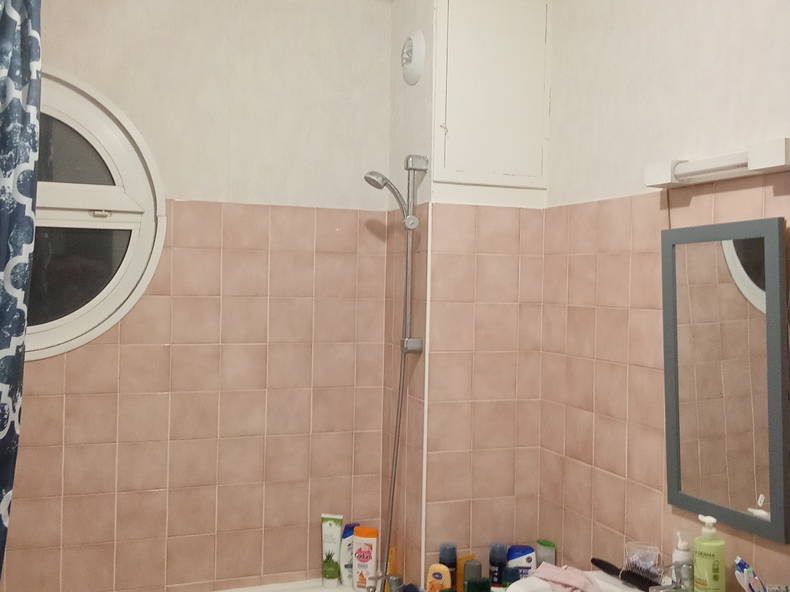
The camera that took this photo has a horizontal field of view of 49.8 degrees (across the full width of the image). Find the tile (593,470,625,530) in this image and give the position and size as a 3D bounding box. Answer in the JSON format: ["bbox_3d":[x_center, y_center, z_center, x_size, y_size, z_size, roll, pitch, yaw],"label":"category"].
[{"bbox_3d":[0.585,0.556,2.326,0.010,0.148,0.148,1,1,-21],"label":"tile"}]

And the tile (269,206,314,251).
[{"bbox_3d":[-0.334,-0.220,2.765,0.148,0.148,0.010,1,1,-21],"label":"tile"}]

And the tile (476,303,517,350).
[{"bbox_3d":[0.308,0.096,2.597,0.148,0.147,0.010,1,1,-21],"label":"tile"}]

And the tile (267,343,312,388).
[{"bbox_3d":[-0.347,0.232,2.797,0.150,0.150,0.010,1,1,-21],"label":"tile"}]

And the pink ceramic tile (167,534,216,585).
[{"bbox_3d":[-0.643,0.835,2.694,0.150,0.150,0.010,1,1,-21],"label":"pink ceramic tile"}]

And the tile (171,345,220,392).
[{"bbox_3d":[-0.637,0.228,2.716,0.150,0.150,0.010,1,1,-21],"label":"tile"}]

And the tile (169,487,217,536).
[{"bbox_3d":[-0.647,0.687,2.720,0.150,0.150,0.010,1,1,-21],"label":"tile"}]

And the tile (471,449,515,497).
[{"bbox_3d":[0.305,0.553,2.646,0.149,0.149,0.009,1,1,-21],"label":"tile"}]

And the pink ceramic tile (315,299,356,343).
[{"bbox_3d":[-0.206,0.083,2.878,0.150,0.150,0.010,1,1,-21],"label":"pink ceramic tile"}]

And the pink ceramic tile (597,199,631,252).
[{"bbox_3d":[0.610,-0.191,2.345,0.010,0.145,0.149,1,1,-21],"label":"pink ceramic tile"}]

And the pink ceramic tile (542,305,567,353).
[{"bbox_3d":[0.496,0.104,2.629,0.010,0.149,0.144,1,1,-21],"label":"pink ceramic tile"}]

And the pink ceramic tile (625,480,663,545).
[{"bbox_3d":[0.648,0.567,2.212,0.009,0.149,0.149,1,1,-21],"label":"pink ceramic tile"}]

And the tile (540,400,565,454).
[{"bbox_3d":[0.491,0.407,2.632,0.010,0.149,0.144,1,1,-21],"label":"tile"}]

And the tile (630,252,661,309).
[{"bbox_3d":[0.663,-0.041,2.214,0.010,0.150,0.150,1,1,-21],"label":"tile"}]

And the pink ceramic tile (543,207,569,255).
[{"bbox_3d":[0.505,-0.199,2.637,0.010,0.149,0.146,1,1,-21],"label":"pink ceramic tile"}]

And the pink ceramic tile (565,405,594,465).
[{"bbox_3d":[0.539,0.406,2.471,0.010,0.148,0.148,1,1,-21],"label":"pink ceramic tile"}]

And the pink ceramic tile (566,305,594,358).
[{"bbox_3d":[0.545,0.106,2.469,0.010,0.148,0.148,1,1,-21],"label":"pink ceramic tile"}]

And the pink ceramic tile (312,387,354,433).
[{"bbox_3d":[-0.206,0.382,2.823,0.148,0.148,0.010,1,1,-21],"label":"pink ceramic tile"}]

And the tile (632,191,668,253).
[{"bbox_3d":[0.664,-0.190,2.200,0.009,0.149,0.149,1,1,-21],"label":"tile"}]

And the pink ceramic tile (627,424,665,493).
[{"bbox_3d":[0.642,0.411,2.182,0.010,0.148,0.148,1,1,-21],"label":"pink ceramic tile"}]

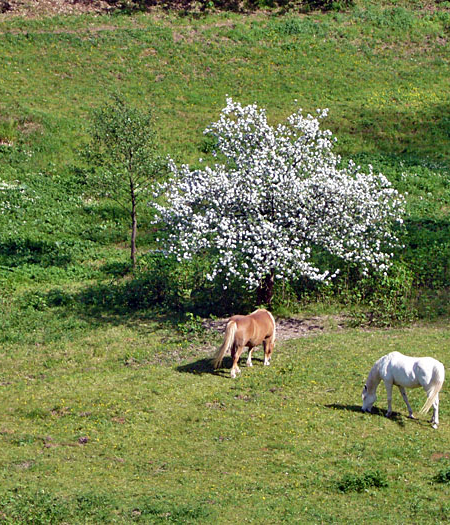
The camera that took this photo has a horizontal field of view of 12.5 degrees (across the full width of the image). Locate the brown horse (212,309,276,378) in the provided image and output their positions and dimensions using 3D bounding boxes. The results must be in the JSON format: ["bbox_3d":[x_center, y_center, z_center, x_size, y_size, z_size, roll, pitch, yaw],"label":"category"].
[{"bbox_3d":[0.483,1.787,48.458,0.600,1.400,2.000,6,13,29],"label":"brown horse"}]

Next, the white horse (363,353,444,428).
[{"bbox_3d":[3.785,2.658,43.846,1.950,1.450,0.500,10,15,42],"label":"white horse"}]

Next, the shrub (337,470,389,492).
[{"bbox_3d":[2.650,4.100,39.437,1.000,0.300,0.720,0,11,0],"label":"shrub"}]

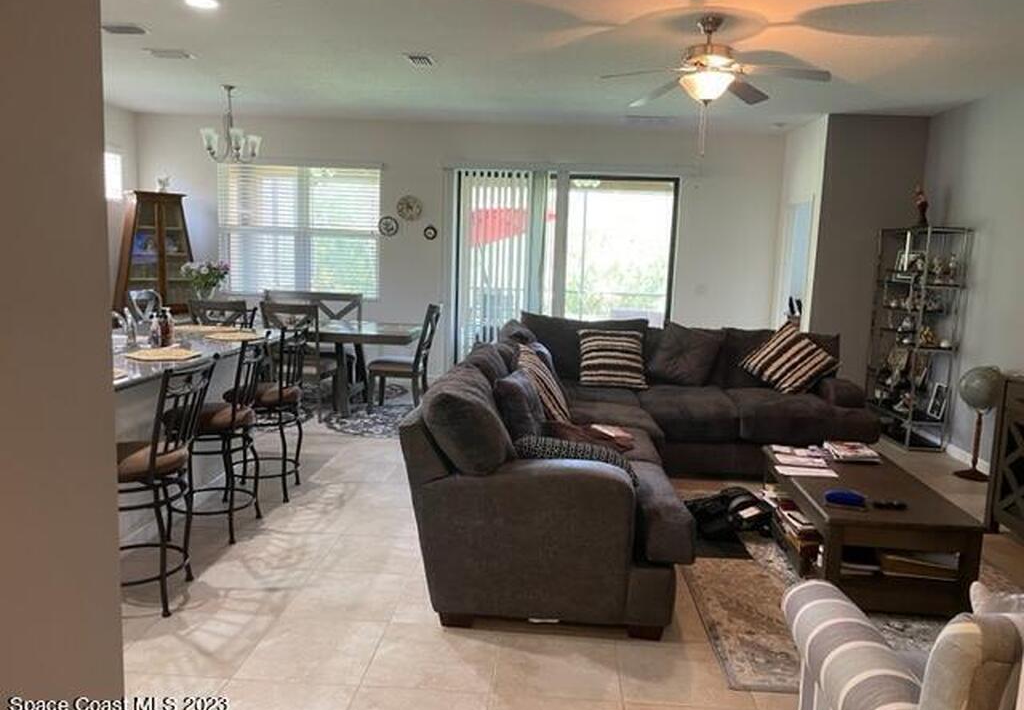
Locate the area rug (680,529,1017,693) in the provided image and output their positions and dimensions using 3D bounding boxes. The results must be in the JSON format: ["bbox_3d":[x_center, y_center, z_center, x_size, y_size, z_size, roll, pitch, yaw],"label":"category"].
[{"bbox_3d":[1.644,1.058,3.834,1.590,0.012,2.300,2,8,3],"label":"area rug"}]

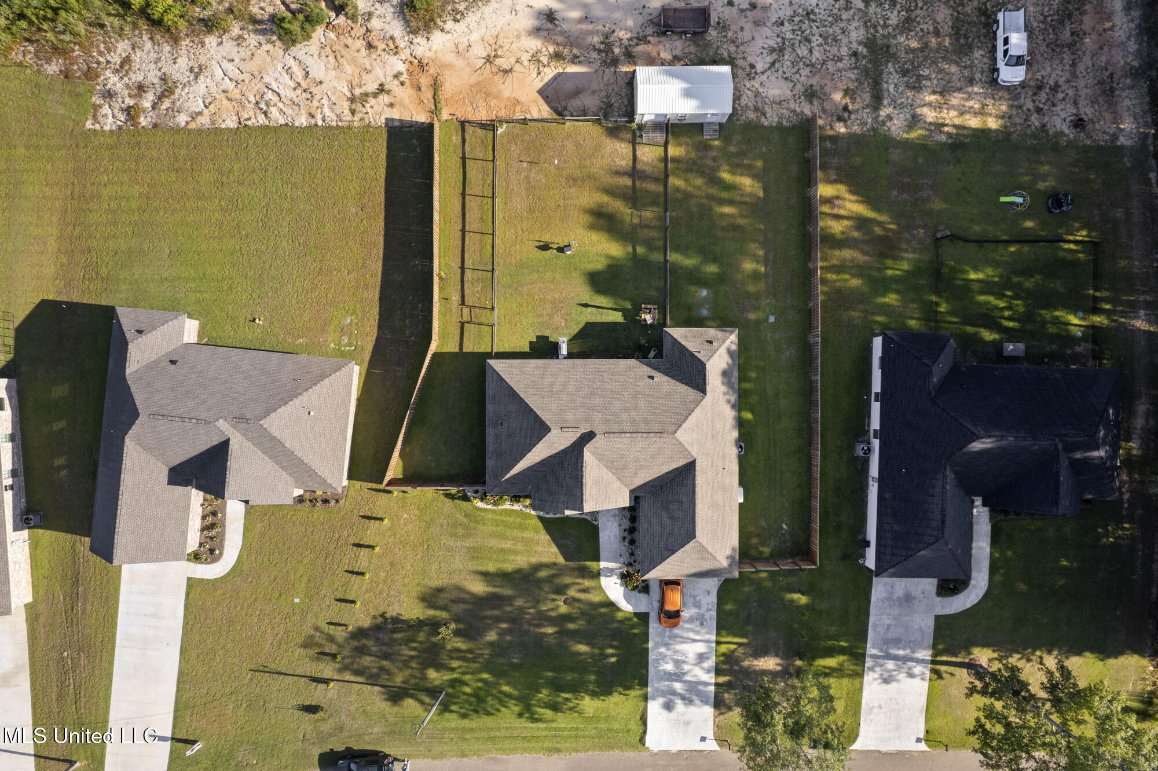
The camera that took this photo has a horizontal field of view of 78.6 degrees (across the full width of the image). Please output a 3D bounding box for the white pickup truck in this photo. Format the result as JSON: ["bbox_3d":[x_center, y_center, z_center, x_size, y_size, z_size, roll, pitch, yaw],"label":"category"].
[{"bbox_3d":[34.049,-26.714,55.558,2.000,1.880,5.800,-1,90,0],"label":"white pickup truck"}]

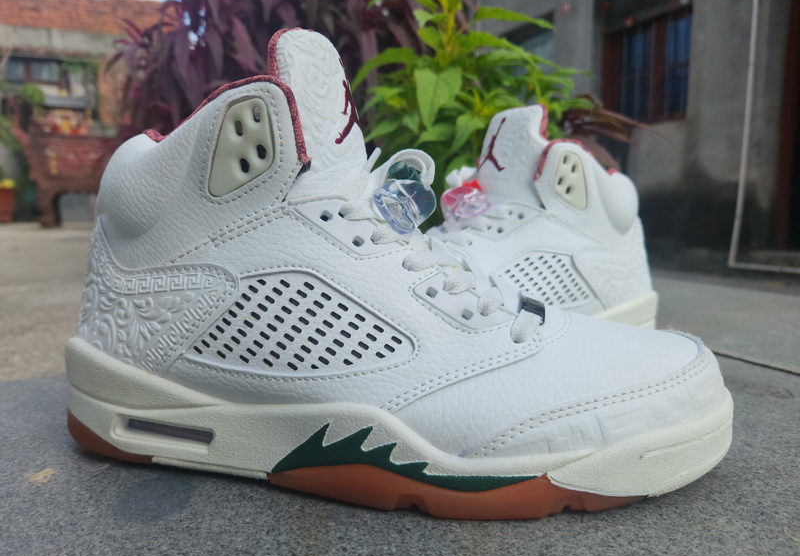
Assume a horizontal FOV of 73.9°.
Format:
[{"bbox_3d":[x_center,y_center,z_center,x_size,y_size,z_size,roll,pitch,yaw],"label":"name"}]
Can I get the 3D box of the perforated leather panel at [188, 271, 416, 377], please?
[{"bbox_3d":[-0.041,0.018,0.213,0.091,0.042,0.011,1,8,4],"label":"perforated leather panel"}]

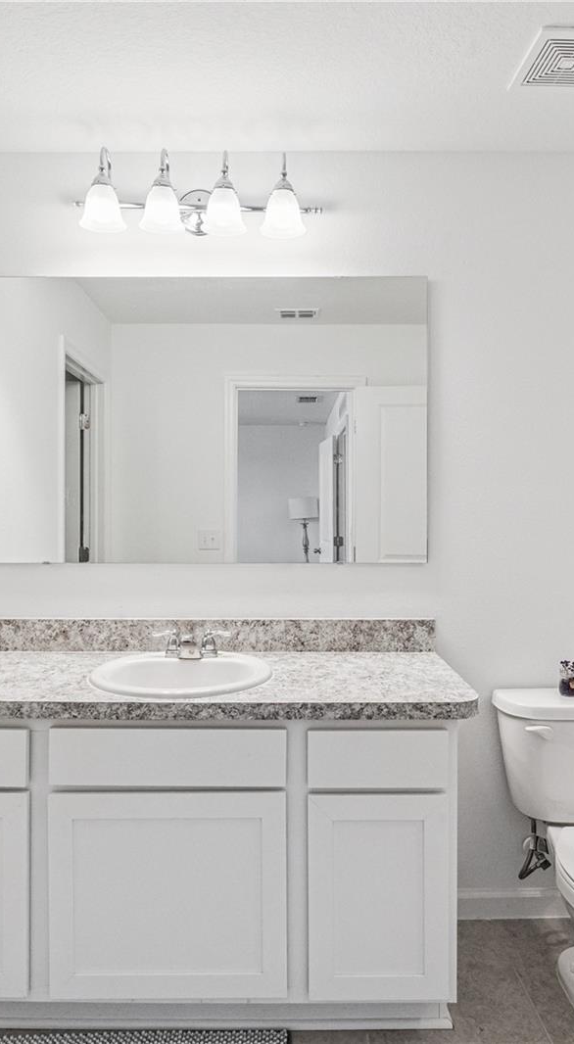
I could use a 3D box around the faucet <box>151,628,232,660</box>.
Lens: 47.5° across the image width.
[{"bbox_3d":[-0.283,0.362,1.915,0.236,0.087,0.140,0,0,0],"label":"faucet"}]

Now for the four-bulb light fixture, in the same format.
[{"bbox_3d":[-0.277,-0.990,1.974,0.770,0.245,0.225,0,0,0],"label":"four-bulb light fixture"}]

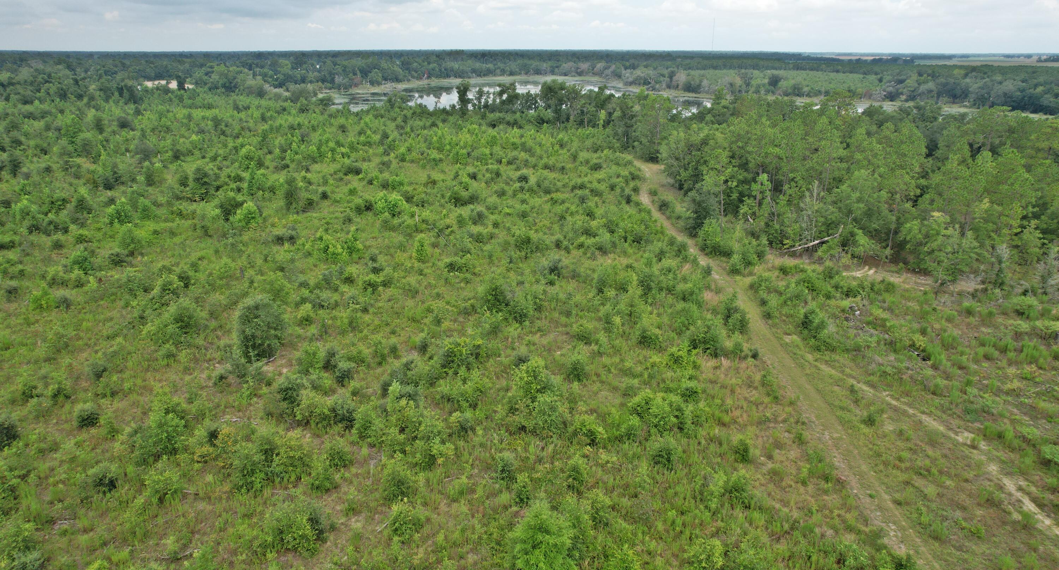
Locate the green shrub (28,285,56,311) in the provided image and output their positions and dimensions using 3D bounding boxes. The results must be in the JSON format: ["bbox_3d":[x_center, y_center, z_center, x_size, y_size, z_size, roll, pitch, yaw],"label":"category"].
[{"bbox_3d":[-50.432,1.374,66.995,2.231,2.808,2.164,-15,25,-36],"label":"green shrub"}]

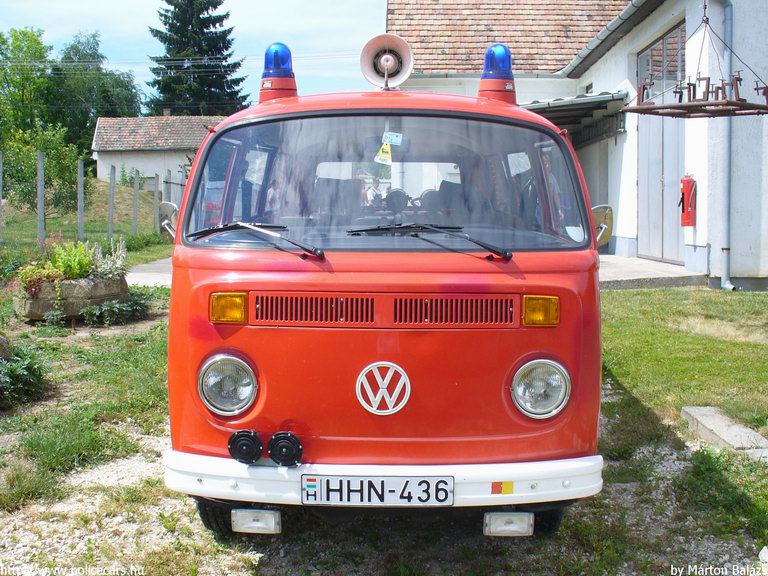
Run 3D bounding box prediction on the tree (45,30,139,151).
[{"bbox_3d":[-14.914,-9.389,42.000,5.000,7.600,4.800,0,4,0],"label":"tree"}]

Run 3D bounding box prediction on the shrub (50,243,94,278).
[{"bbox_3d":[-3.350,-0.295,8.800,0.480,0.380,0.420,0,4,0],"label":"shrub"}]

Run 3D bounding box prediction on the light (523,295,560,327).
[{"bbox_3d":[0.561,0.077,2.953,0.134,0.114,0.060,0,5,-7],"label":"light"}]

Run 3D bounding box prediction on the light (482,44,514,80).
[{"bbox_3d":[0.495,-0.975,3.550,0.138,0.156,0.138,0,4,0],"label":"light"}]

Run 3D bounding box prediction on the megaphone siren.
[{"bbox_3d":[0.015,-0.961,3.580,0.230,0.240,0.240,1,5,0],"label":"megaphone siren"}]

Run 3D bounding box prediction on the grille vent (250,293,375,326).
[{"bbox_3d":[-0.251,0.080,2.920,0.440,0.115,0.040,1,4,5],"label":"grille vent"}]

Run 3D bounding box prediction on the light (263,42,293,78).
[{"bbox_3d":[-0.456,-0.984,3.550,0.138,0.156,0.138,0,4,0],"label":"light"}]

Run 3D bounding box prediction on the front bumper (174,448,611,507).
[{"bbox_3d":[0.000,0.669,2.995,1.670,0.160,0.400,1,5,0],"label":"front bumper"}]

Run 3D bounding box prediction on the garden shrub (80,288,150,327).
[{"bbox_3d":[-2.731,0.198,8.349,0.680,0.380,0.500,-1,5,-14],"label":"garden shrub"}]

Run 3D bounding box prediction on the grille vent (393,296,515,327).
[{"bbox_3d":[0.244,0.081,2.911,0.430,0.108,0.035,0,5,-4],"label":"grille vent"}]

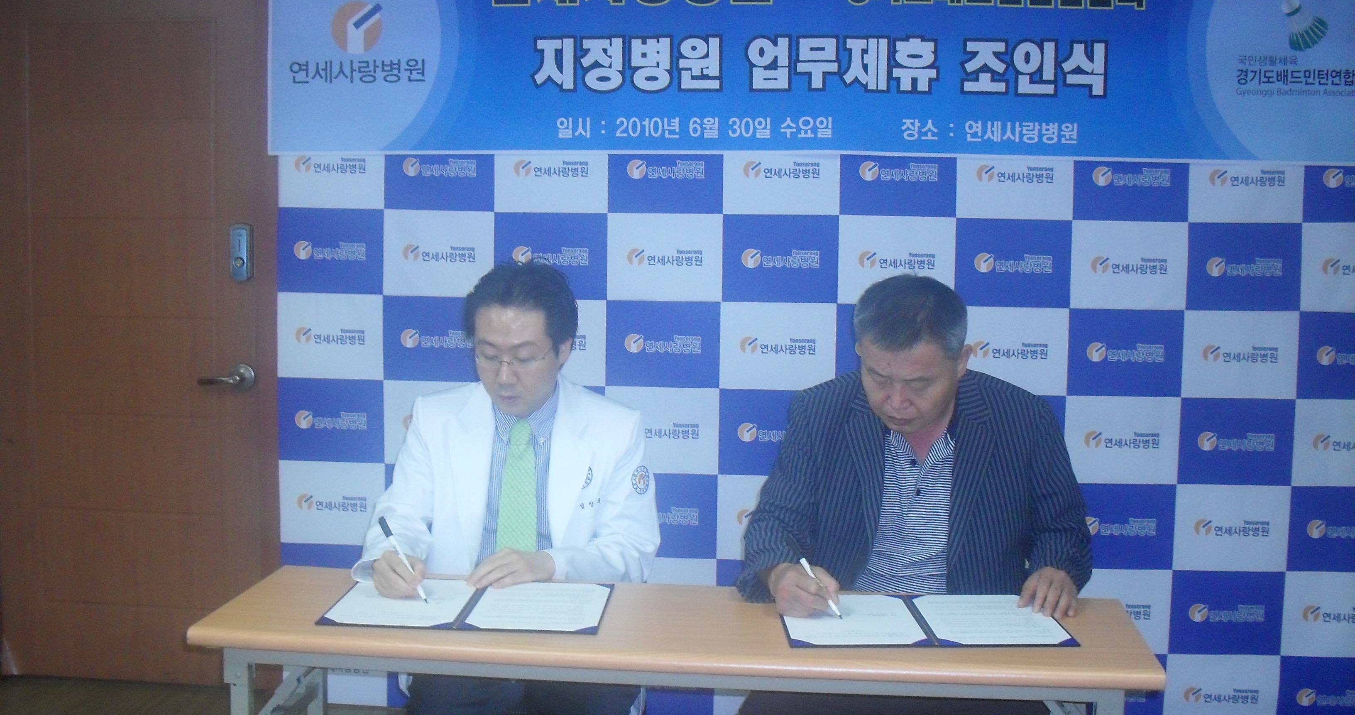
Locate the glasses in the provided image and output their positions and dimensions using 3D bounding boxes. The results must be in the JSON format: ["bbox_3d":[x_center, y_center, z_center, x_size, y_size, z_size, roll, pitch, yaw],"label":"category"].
[{"bbox_3d":[-0.272,-0.016,2.680,0.137,0.041,0.140,0,20,20],"label":"glasses"}]

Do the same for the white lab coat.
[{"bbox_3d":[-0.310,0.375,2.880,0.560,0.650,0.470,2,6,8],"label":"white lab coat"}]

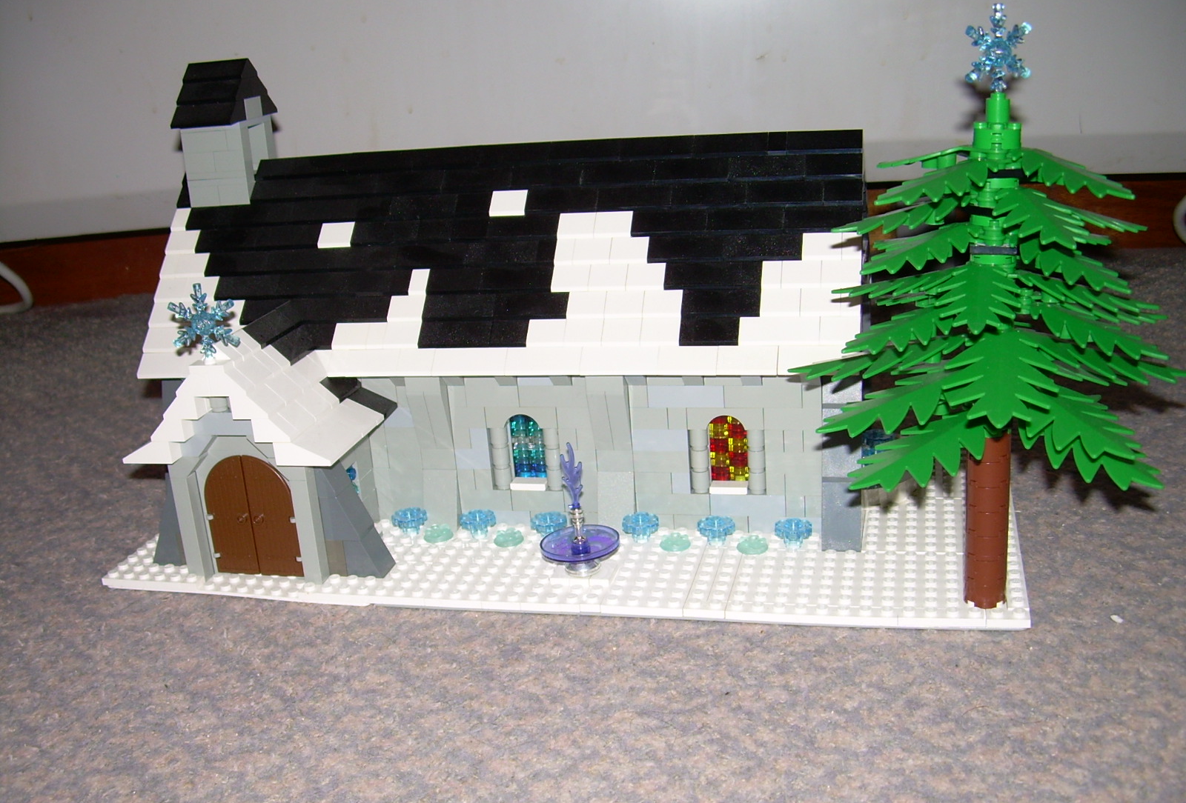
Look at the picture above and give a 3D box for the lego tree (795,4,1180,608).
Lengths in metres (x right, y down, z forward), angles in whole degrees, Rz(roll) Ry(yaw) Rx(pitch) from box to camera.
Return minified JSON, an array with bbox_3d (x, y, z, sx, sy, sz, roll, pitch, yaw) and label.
[{"bbox_3d":[0.135,-0.027,0.441,0.134,0.214,0.130,0,19,14],"label":"lego tree"}]

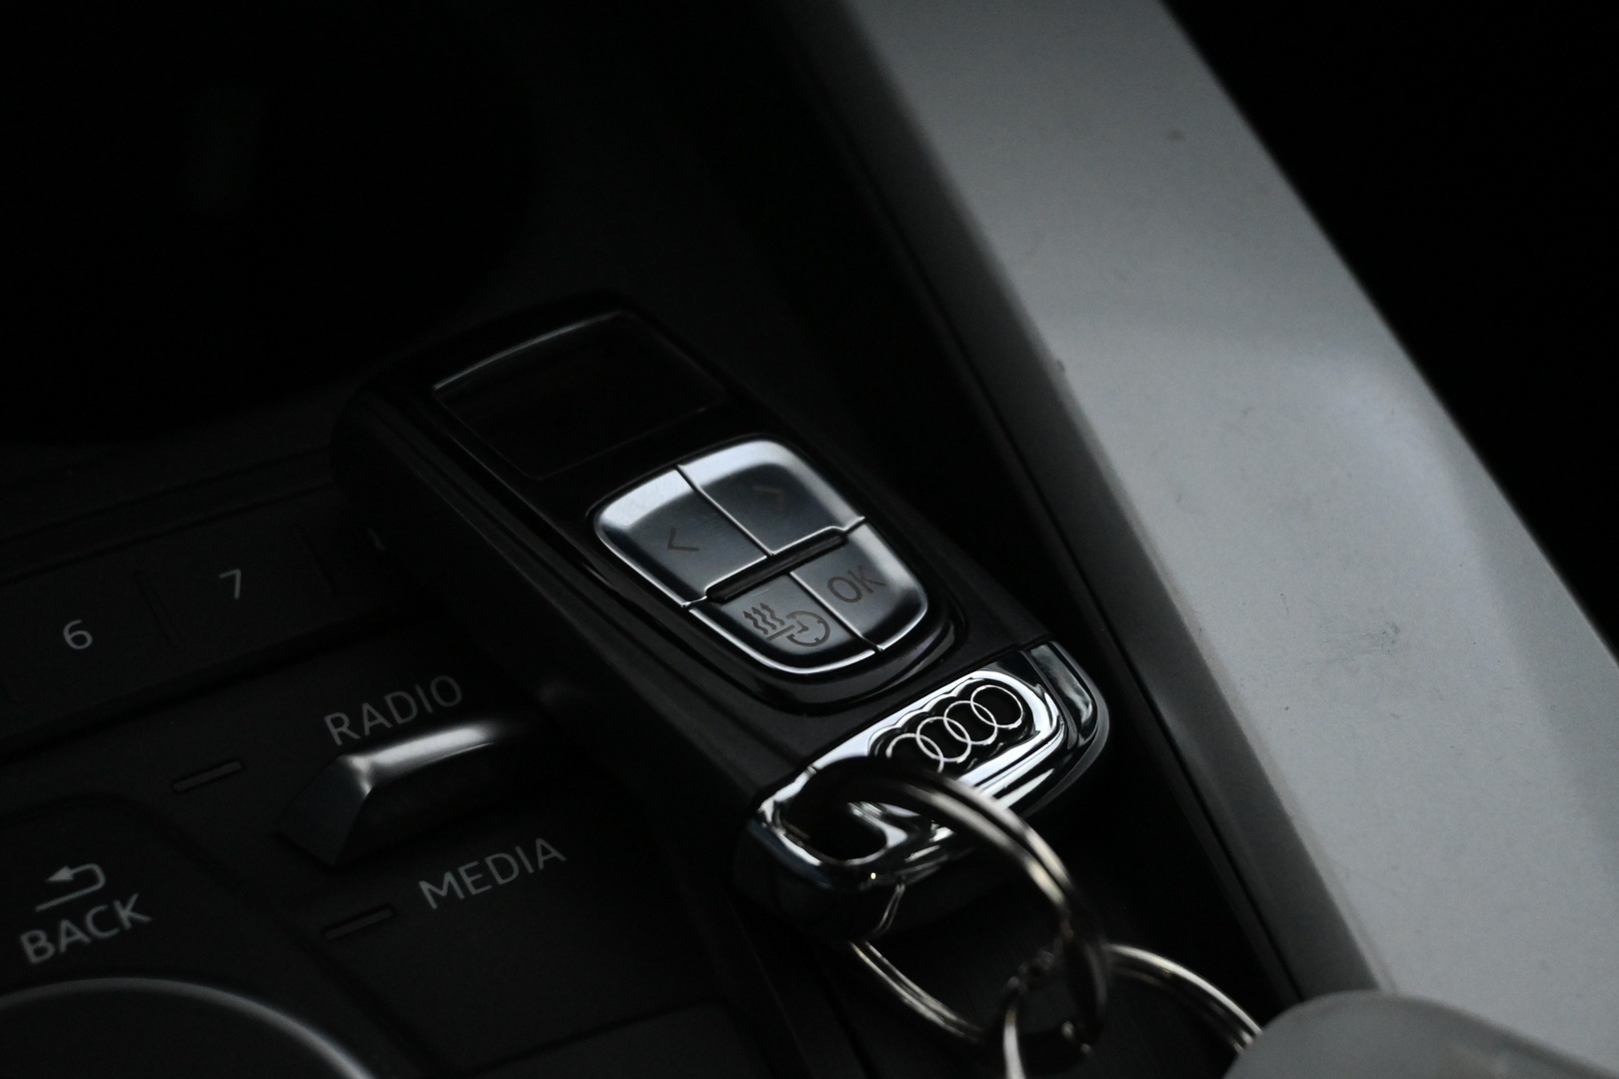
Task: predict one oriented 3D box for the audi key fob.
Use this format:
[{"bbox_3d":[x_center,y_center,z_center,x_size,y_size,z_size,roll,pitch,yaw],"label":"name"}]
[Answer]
[{"bbox_3d":[-0.008,0.006,0.273,0.074,0.017,0.037,43,45,21],"label":"audi key fob"}]

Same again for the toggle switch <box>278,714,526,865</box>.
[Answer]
[{"bbox_3d":[-0.035,0.022,0.253,0.027,0.007,0.006,-18,56,-37],"label":"toggle switch"}]

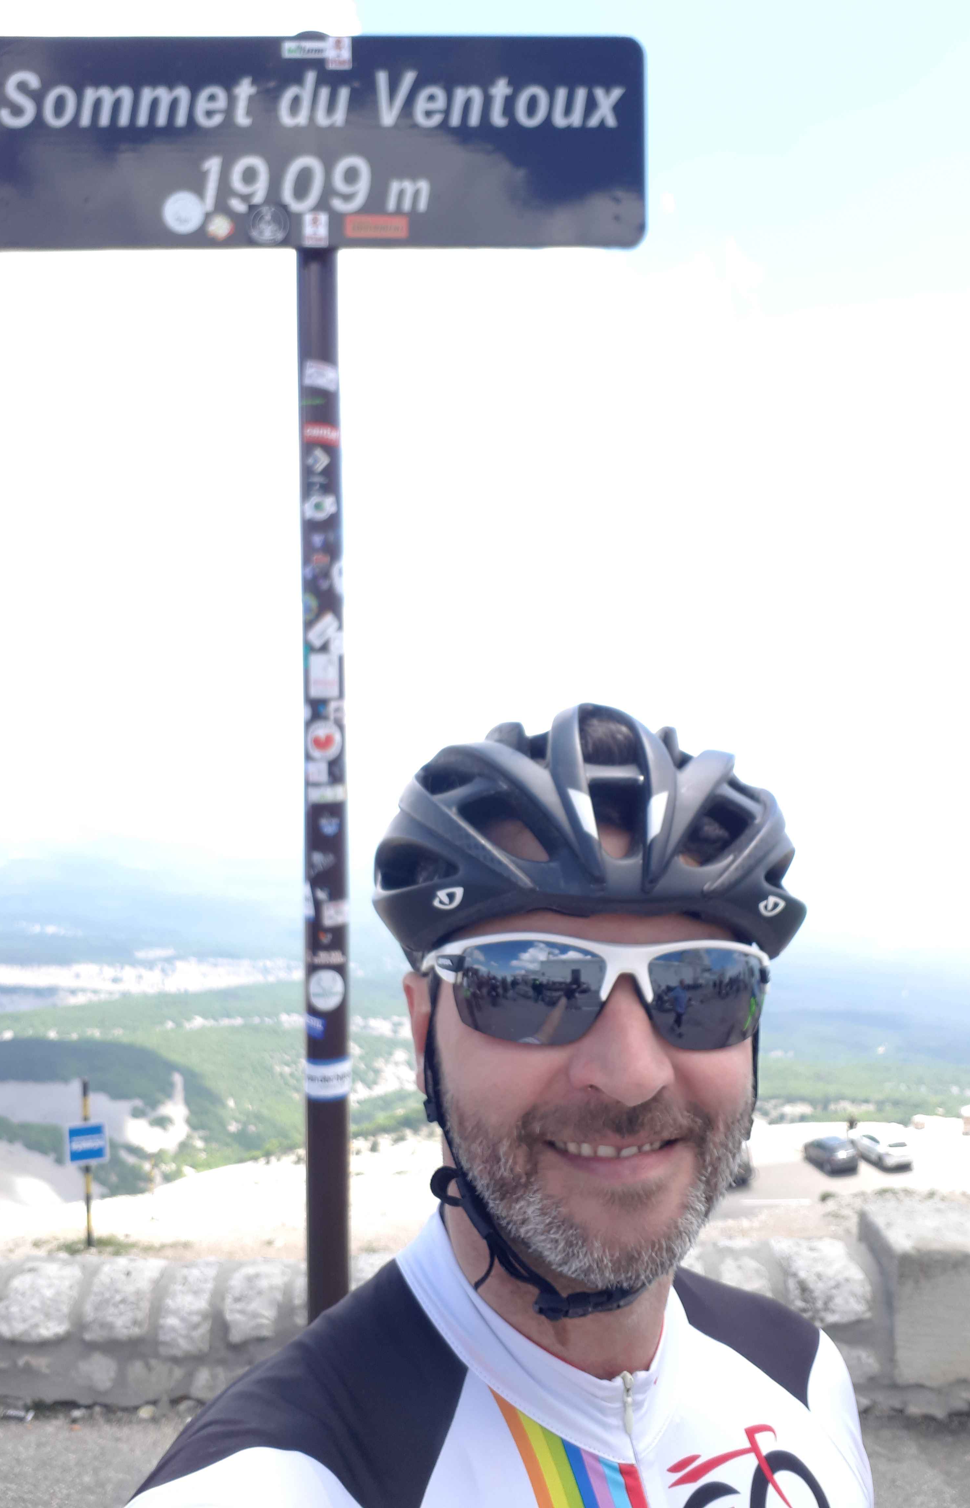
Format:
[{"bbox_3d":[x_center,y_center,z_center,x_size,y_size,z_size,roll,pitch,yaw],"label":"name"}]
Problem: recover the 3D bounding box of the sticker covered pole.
[{"bbox_3d":[-0.283,0.252,2.064,0.073,3.144,0.073,-1,-3,-1],"label":"sticker covered pole"}]

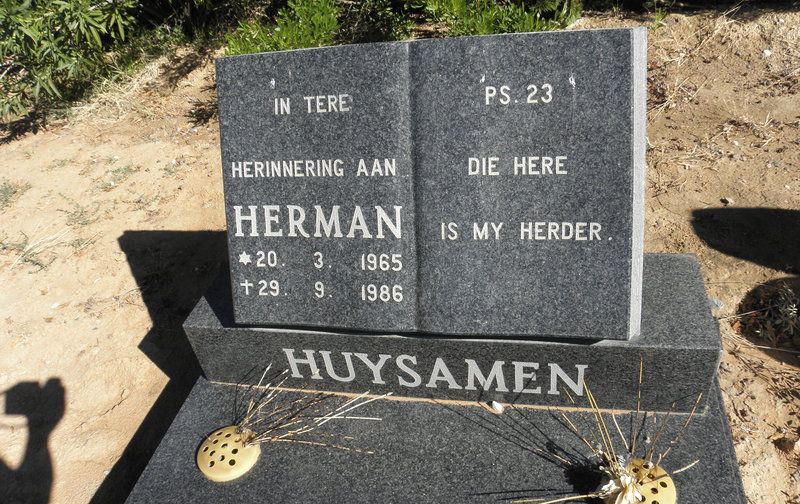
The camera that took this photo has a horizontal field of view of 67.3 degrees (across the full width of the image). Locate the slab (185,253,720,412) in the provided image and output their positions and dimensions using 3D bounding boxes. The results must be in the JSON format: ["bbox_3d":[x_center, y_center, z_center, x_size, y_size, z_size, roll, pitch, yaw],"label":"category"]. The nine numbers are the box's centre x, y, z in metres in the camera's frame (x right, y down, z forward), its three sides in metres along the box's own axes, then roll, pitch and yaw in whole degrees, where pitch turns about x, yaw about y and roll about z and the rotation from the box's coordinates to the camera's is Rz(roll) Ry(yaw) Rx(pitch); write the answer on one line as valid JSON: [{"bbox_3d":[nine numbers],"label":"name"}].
[{"bbox_3d":[0.074,0.141,1.210,0.970,0.167,0.241,0,39,15],"label":"slab"}]

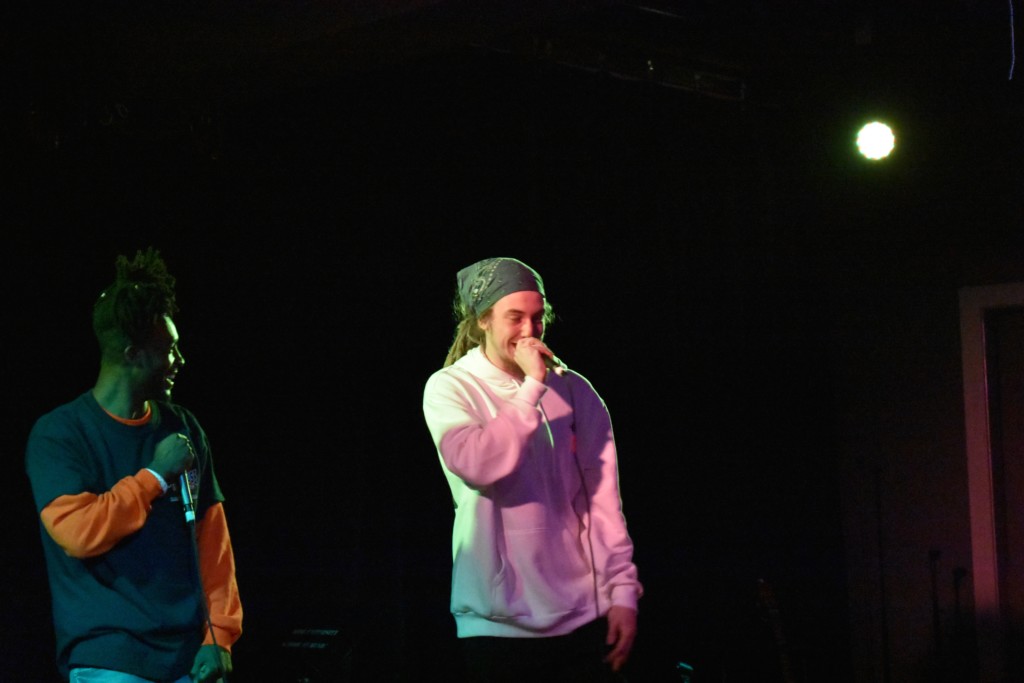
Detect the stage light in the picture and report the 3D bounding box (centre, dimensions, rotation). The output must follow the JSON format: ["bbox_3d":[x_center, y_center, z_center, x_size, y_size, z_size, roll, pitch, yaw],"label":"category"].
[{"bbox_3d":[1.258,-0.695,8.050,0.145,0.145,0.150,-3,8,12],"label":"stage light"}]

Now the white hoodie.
[{"bbox_3d":[0.053,0.356,5.500,0.510,0.670,0.360,1,-6,-27],"label":"white hoodie"}]

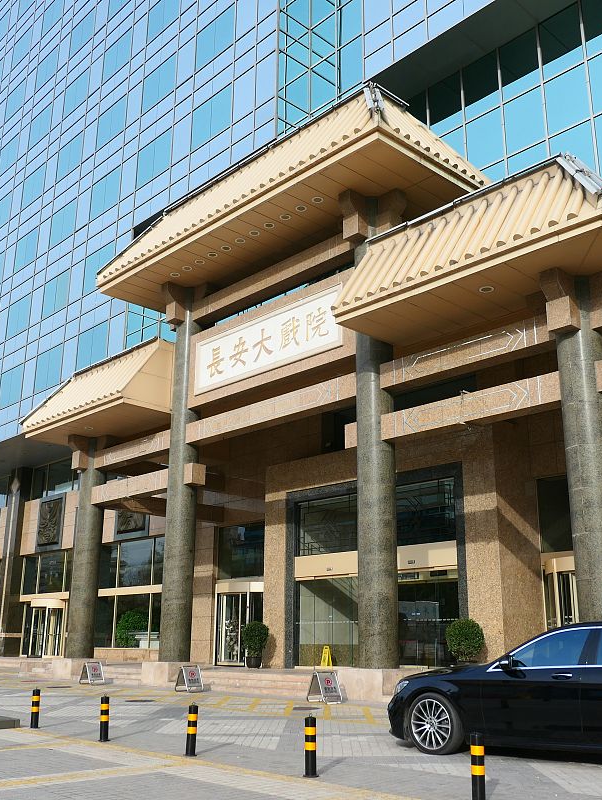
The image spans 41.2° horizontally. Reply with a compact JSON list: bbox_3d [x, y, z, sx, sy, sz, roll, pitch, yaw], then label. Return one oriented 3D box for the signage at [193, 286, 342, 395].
[{"bbox_3d":[-1.208,-1.710,24.687,0.200,1.900,6.850,15,-22,-41],"label":"signage"}]

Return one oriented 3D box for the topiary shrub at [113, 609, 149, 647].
[{"bbox_3d":[-5.945,8.182,28.392,1.250,1.550,1.300,15,-22,-40],"label":"topiary shrub"}]

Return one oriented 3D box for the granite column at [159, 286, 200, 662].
[{"bbox_3d":[-3.911,2.200,26.961,1.000,12.600,1.000,0,-16,0],"label":"granite column"}]

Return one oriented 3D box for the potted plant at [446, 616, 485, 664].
[{"bbox_3d":[3.680,5.585,18.174,0.900,1.220,0.900,15,-22,-40],"label":"potted plant"}]

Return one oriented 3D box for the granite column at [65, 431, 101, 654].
[{"bbox_3d":[-8.038,5.500,30.380,1.000,8.250,1.000,15,-22,-41],"label":"granite column"}]

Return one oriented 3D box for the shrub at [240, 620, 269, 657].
[{"bbox_3d":[-1.561,8.291,27.749,0.970,1.220,0.970,0,-16,0],"label":"shrub"}]

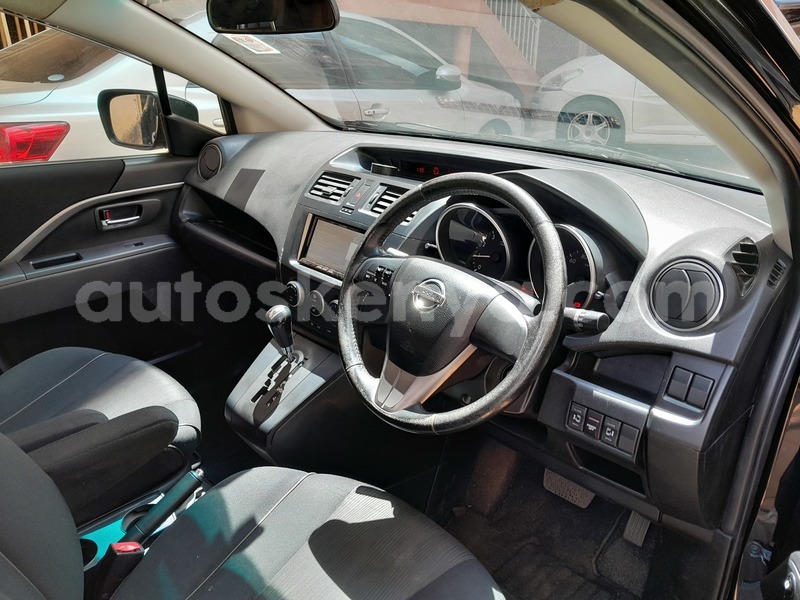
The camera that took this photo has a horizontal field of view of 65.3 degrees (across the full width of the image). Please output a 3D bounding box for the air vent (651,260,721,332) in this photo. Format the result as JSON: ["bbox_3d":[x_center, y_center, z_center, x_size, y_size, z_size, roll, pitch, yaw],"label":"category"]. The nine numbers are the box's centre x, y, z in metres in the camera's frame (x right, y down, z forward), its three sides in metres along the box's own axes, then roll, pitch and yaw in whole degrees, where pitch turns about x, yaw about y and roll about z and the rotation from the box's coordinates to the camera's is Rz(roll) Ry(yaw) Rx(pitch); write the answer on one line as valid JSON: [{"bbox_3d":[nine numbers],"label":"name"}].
[{"bbox_3d":[0.418,-0.008,0.895,0.045,0.100,0.100,-11,25,-40],"label":"air vent"}]

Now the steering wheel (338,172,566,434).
[{"bbox_3d":[0.064,0.001,0.894,0.375,0.375,0.100,22,1,38],"label":"steering wheel"}]

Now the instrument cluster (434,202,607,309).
[{"bbox_3d":[0.186,-0.083,1.013,0.295,0.135,0.085,22,13,38],"label":"instrument cluster"}]

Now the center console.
[{"bbox_3d":[-0.167,0.010,1.217,0.370,0.490,0.410,22,33,38],"label":"center console"}]

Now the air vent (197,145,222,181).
[{"bbox_3d":[-0.496,-0.361,1.651,0.097,0.097,0.033,18,11,33],"label":"air vent"}]

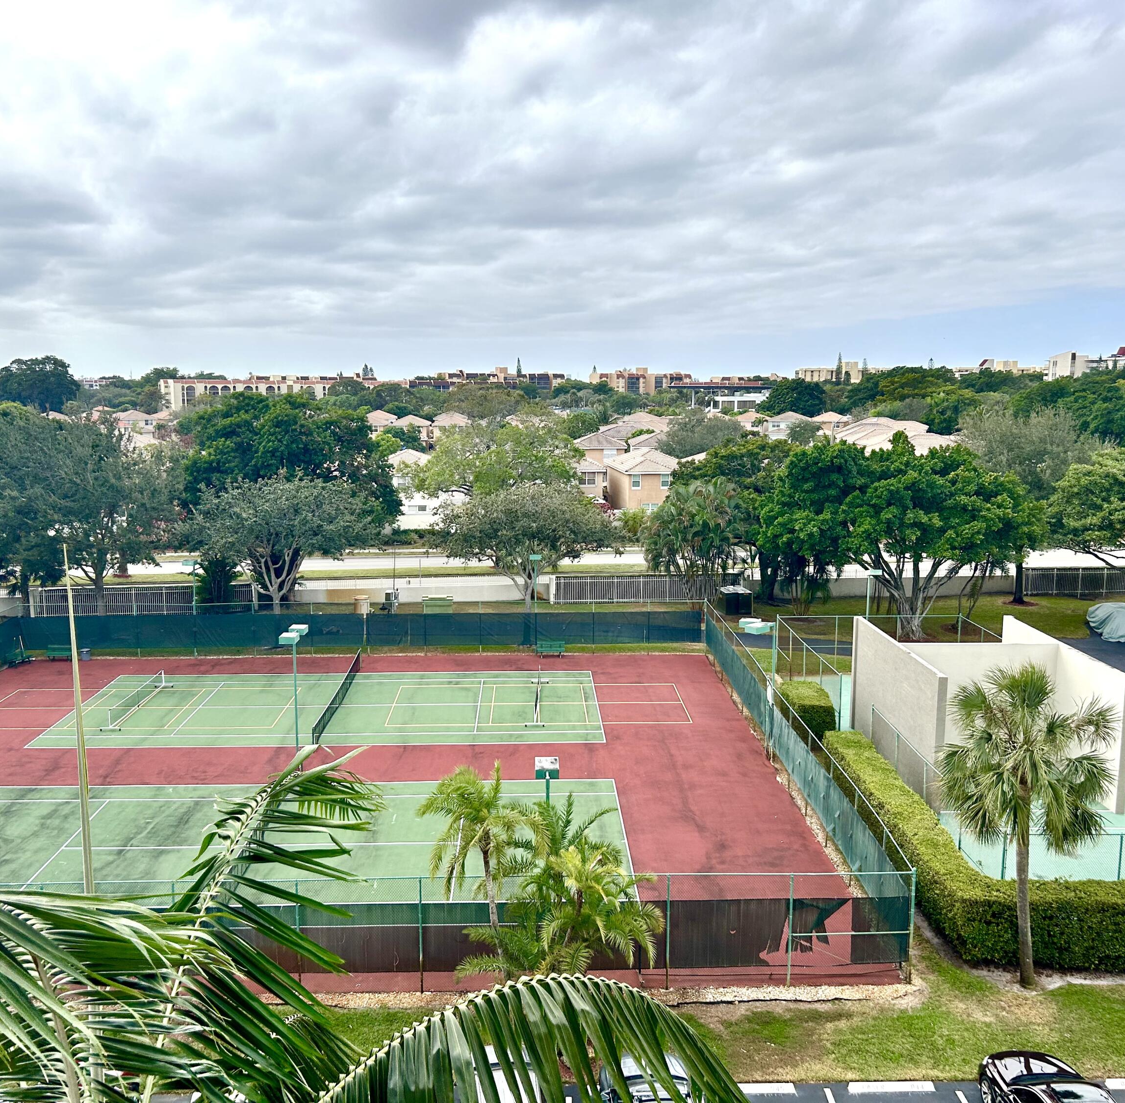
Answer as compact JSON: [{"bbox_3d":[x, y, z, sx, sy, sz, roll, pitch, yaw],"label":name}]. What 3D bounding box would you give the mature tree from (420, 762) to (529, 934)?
[{"bbox_3d":[-1.901,8.082,26.686,3.100,5.981,3.000,-1,9,-4],"label":"mature tree"}]

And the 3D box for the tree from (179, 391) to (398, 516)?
[{"bbox_3d":[-17.875,-3.405,72.433,14.350,13.950,13.500,0,9,0],"label":"tree"}]

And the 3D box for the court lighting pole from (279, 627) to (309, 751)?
[{"bbox_3d":[-10.257,5.692,42.916,0.750,5.450,1.900,0,9,-2],"label":"court lighting pole"}]

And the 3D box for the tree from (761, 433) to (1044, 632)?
[{"bbox_3d":[19.550,-0.798,63.498,15.600,11.700,14.500,3,10,17],"label":"tree"}]

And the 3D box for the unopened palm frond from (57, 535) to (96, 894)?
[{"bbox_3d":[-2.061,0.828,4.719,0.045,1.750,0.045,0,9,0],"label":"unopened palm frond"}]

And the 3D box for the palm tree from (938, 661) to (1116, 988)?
[{"bbox_3d":[11.317,6.813,27.061,4.290,8.250,4.100,0,9,0],"label":"palm tree"}]

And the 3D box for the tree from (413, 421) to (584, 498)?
[{"bbox_3d":[-6.280,-6.749,104.253,15.089,10.528,13.501,0,9,0],"label":"tree"}]

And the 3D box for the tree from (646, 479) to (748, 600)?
[{"bbox_3d":[8.180,0.010,67.348,6.500,8.800,6.240,0,9,0],"label":"tree"}]

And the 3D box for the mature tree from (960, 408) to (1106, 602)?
[{"bbox_3d":[31.244,-2.979,73.650,8.965,12.880,8.494,0,9,0],"label":"mature tree"}]

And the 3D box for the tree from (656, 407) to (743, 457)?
[{"bbox_3d":[17.034,-12.288,137.795,10.434,10.852,9.885,0,9,0],"label":"tree"}]

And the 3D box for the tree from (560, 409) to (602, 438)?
[{"bbox_3d":[2.870,-17.394,172.451,6.800,9.268,6.596,0,9,1],"label":"tree"}]

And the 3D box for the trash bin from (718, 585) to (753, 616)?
[{"bbox_3d":[11.190,3.216,71.159,1.800,1.400,1.850,0,9,-2],"label":"trash bin"}]

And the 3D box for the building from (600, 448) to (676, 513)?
[{"bbox_3d":[8.136,-6.868,114.185,7.700,7.300,11.000,-1,9,-5],"label":"building"}]

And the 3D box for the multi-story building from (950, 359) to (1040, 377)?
[{"bbox_3d":[246.000,-97.595,626.000,50.000,22.500,20.000,0,9,3],"label":"multi-story building"}]

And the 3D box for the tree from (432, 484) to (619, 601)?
[{"bbox_3d":[-2.037,0.861,61.358,10.380,9.050,9.960,0,9,0],"label":"tree"}]

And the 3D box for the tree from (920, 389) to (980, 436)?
[{"bbox_3d":[60.120,-18.597,171.211,8.369,12.775,7.929,0,9,0],"label":"tree"}]

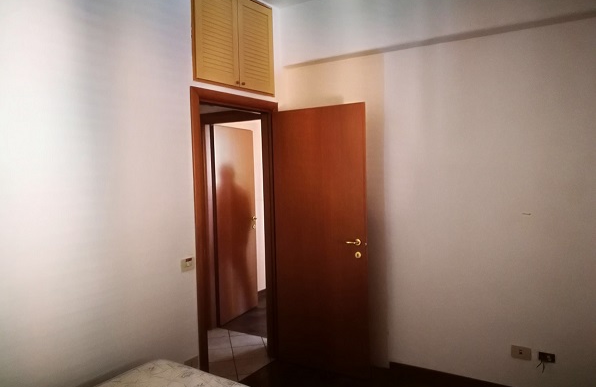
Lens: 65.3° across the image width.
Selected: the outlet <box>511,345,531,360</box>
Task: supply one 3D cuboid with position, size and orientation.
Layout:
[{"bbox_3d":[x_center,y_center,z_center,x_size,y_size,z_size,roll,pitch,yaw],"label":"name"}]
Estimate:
[{"bbox_3d":[1.508,1.079,3.138,0.120,0.081,0.013,0,3,33],"label":"outlet"}]

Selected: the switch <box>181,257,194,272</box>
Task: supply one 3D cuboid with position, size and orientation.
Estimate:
[{"bbox_3d":[-0.725,0.473,3.086,0.013,0.081,0.120,0,3,33],"label":"switch"}]

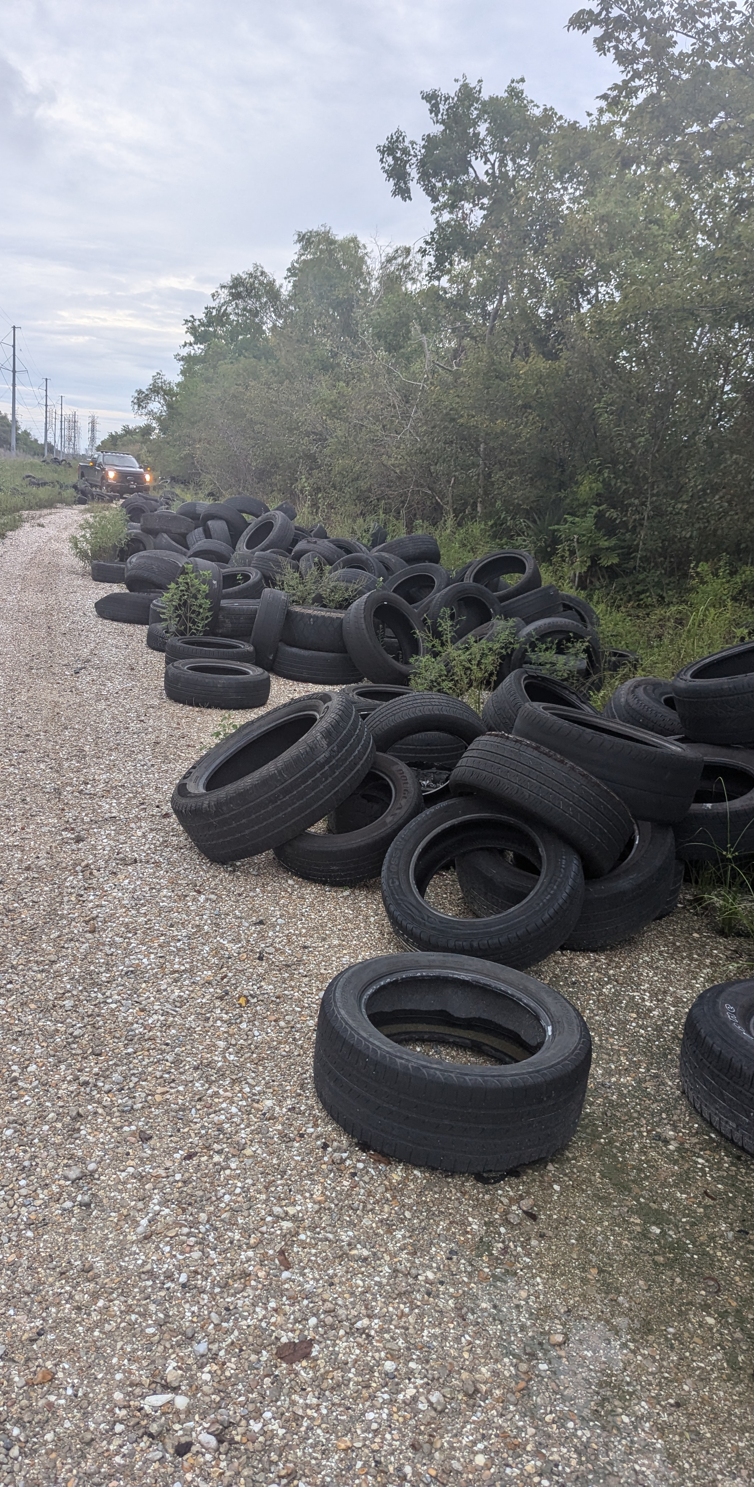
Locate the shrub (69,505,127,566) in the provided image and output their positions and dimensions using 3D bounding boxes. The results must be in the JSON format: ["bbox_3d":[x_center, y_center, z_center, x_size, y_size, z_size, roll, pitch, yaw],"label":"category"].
[{"bbox_3d":[-4.131,-3.098,15.400,0.760,0.840,0.700,3,14,-11],"label":"shrub"}]

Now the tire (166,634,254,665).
[{"bbox_3d":[-1.258,-0.648,7.830,0.662,0.220,0.662,4,14,-9],"label":"tire"}]

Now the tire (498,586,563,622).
[{"bbox_3d":[1.238,-1.131,8.700,0.680,0.205,0.680,-23,3,10],"label":"tire"}]

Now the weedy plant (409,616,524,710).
[{"bbox_3d":[0.661,-0.600,7.725,0.700,0.630,0.600,3,14,-11],"label":"weedy plant"}]

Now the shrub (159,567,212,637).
[{"bbox_3d":[-1.613,-1.156,8.724,0.400,0.620,0.380,3,14,-11],"label":"shrub"}]

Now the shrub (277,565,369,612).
[{"bbox_3d":[-0.457,-1.286,8.905,0.680,0.460,0.550,3,14,-11],"label":"shrub"}]

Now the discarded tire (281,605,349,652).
[{"bbox_3d":[-0.475,-0.901,8.140,0.740,0.265,0.740,5,14,-4],"label":"discarded tire"}]

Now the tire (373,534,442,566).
[{"bbox_3d":[0.298,-1.848,10.200,0.670,0.240,0.670,-9,-7,3],"label":"tire"}]

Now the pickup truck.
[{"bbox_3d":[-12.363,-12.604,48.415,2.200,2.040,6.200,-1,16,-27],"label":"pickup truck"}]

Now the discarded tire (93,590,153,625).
[{"bbox_3d":[-2.383,-1.334,10.047,0.709,0.260,0.709,4,8,-14],"label":"discarded tire"}]

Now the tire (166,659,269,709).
[{"bbox_3d":[-1.068,-0.402,6.931,0.698,0.212,0.698,4,14,-9],"label":"tire"}]

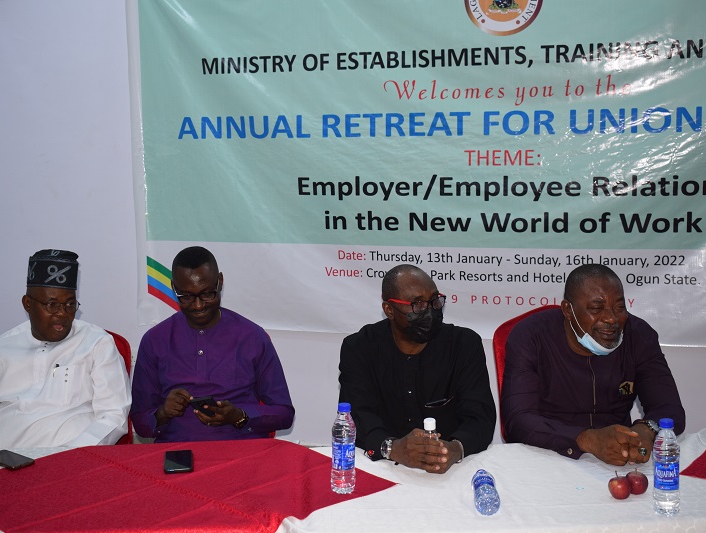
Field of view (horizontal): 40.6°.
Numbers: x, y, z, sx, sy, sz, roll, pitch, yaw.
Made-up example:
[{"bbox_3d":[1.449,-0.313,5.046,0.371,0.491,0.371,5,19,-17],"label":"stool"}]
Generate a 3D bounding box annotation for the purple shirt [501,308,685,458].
[{"bbox_3d":[0.727,0.431,2.921,0.543,0.600,0.430,0,7,2],"label":"purple shirt"}]

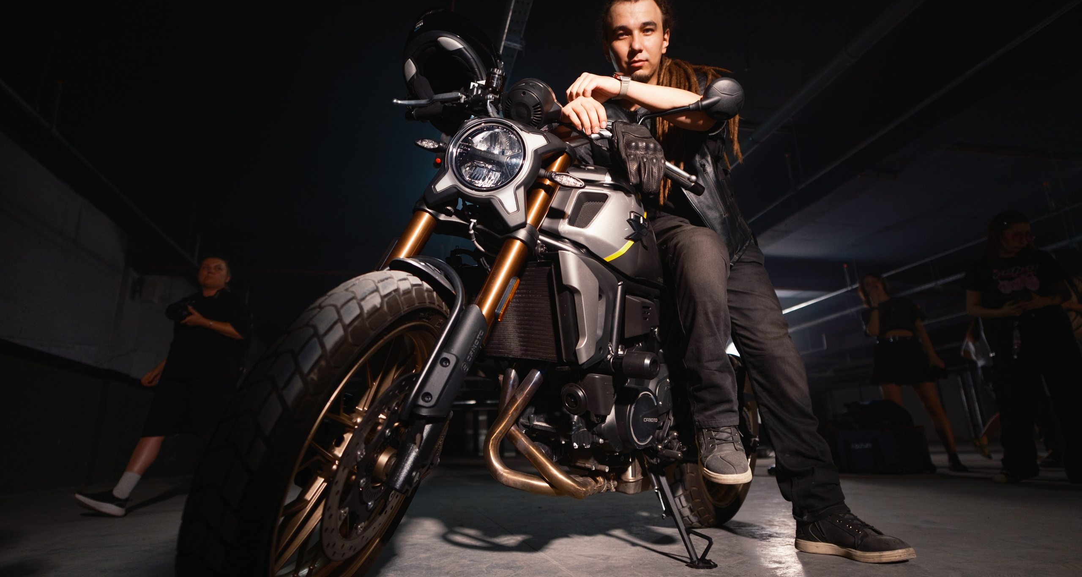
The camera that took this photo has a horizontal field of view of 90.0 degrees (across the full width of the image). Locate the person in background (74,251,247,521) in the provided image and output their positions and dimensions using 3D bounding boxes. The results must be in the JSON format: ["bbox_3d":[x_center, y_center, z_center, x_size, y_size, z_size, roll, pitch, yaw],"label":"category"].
[{"bbox_3d":[-2.366,0.567,3.573,0.720,1.670,0.620,-5,-17,9],"label":"person in background"}]

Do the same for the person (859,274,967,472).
[{"bbox_3d":[3.056,0.662,4.529,0.580,1.650,0.420,-12,-19,30],"label":"person"}]

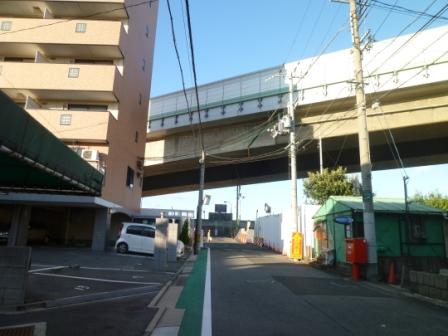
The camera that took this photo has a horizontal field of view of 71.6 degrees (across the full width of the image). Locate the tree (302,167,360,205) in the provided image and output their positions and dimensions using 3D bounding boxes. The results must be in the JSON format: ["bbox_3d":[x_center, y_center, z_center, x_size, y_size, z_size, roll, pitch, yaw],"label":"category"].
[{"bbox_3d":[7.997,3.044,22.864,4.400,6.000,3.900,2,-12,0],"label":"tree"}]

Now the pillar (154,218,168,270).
[{"bbox_3d":[-2.140,2.653,10.793,0.360,1.765,0.360,2,-12,0],"label":"pillar"}]

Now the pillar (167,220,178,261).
[{"bbox_3d":[-2.249,3.307,13.797,0.360,1.706,0.360,2,-12,0],"label":"pillar"}]

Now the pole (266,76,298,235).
[{"bbox_3d":[3.946,-0.554,20.078,1.900,12.379,0.900,2,-12,0],"label":"pole"}]

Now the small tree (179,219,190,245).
[{"bbox_3d":[-2.544,4.265,20.309,0.580,1.800,0.580,2,-12,0],"label":"small tree"}]

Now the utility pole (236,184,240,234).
[{"bbox_3d":[2.695,7.380,58.167,0.420,11.005,0.420,2,-12,0],"label":"utility pole"}]

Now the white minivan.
[{"bbox_3d":[-3.850,3.840,16.450,3.450,1.620,1.500,-2,-13,17],"label":"white minivan"}]

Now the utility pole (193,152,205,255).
[{"bbox_3d":[-1.608,2.069,19.902,0.360,6.752,0.330,2,-12,0],"label":"utility pole"}]

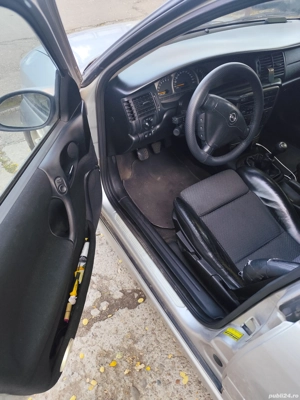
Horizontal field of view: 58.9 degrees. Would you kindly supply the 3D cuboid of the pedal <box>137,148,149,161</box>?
[{"bbox_3d":[-0.048,-0.263,1.539,0.058,0.055,0.030,-27,18,-21],"label":"pedal"}]

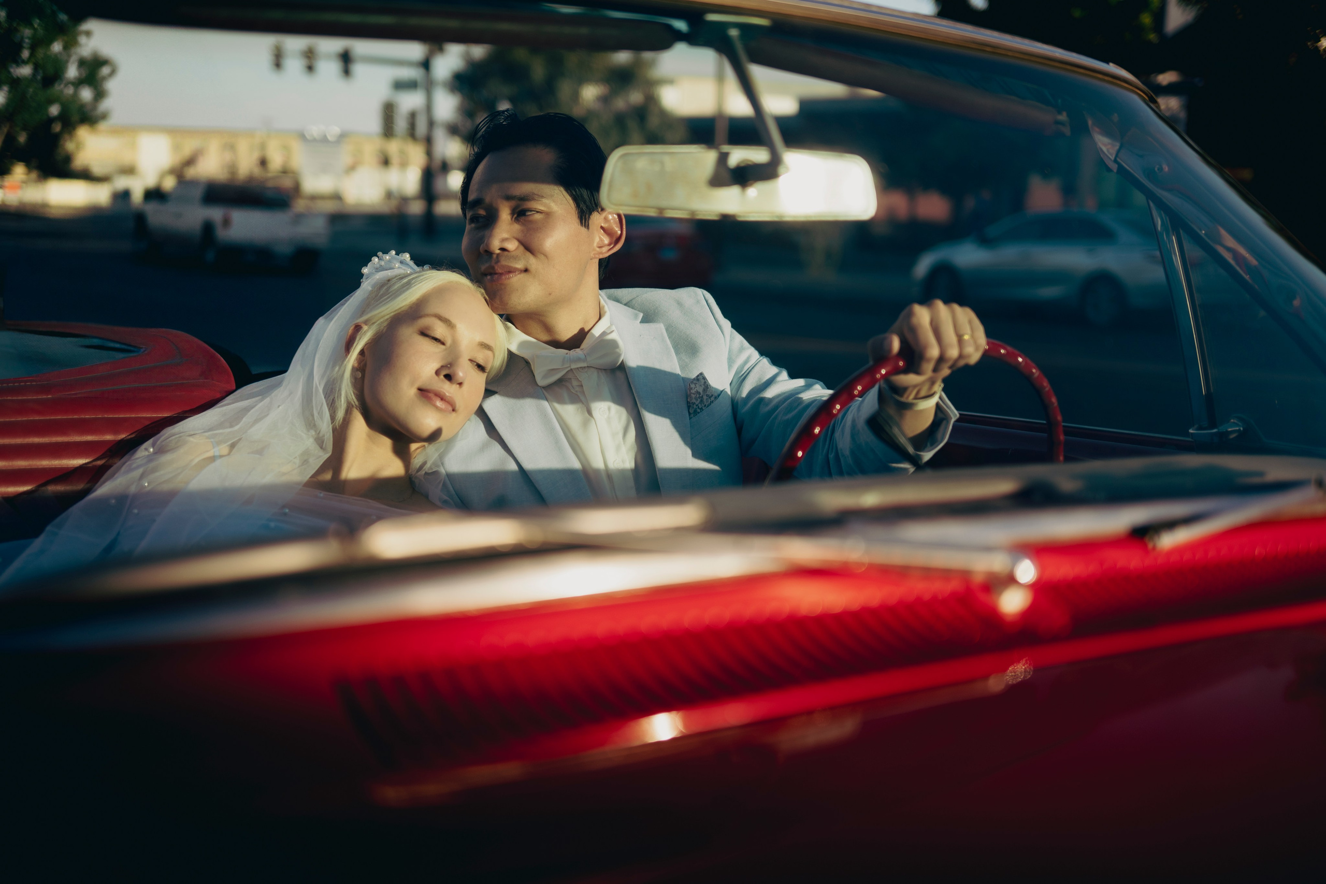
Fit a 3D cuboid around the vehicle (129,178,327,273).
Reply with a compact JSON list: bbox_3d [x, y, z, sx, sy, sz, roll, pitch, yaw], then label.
[{"bbox_3d":[-8.664,-4.344,29.300,1.870,1.730,5.400,-4,10,-36],"label":"vehicle"}]

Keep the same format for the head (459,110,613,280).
[{"bbox_3d":[-0.147,-0.280,1.770,0.165,0.240,0.200,6,9,30],"label":"head"}]

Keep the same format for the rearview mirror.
[{"bbox_3d":[0.071,-0.242,1.380,0.260,0.063,0.035,1,6,-8],"label":"rearview mirror"}]

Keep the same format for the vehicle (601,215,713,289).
[{"bbox_3d":[-1.142,-3.616,27.300,1.820,1.460,4.600,-3,10,-33],"label":"vehicle"}]

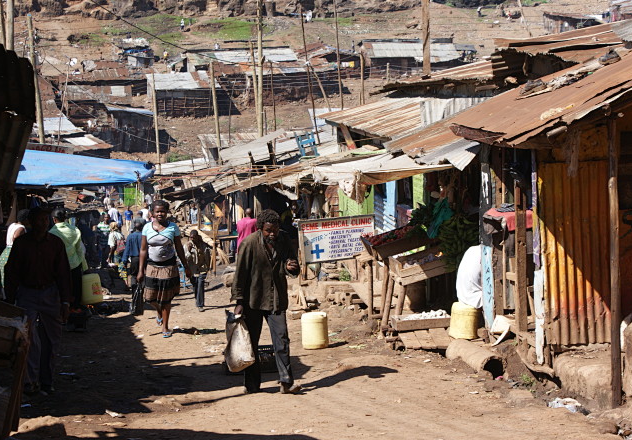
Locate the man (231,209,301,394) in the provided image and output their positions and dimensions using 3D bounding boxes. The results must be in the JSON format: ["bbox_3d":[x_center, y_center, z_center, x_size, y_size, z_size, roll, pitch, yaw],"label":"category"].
[{"bbox_3d":[-0.441,0.725,13.350,0.600,1.630,0.480,-1,1,-18],"label":"man"}]

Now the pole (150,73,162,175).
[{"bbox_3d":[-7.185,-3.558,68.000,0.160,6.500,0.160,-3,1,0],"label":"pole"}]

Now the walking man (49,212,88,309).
[{"bbox_3d":[-3.514,0.660,21.300,0.520,1.650,0.420,-1,1,-20],"label":"walking man"}]

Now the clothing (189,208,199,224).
[{"bbox_3d":[-4.617,-0.133,57.000,0.420,0.650,0.270,-2,3,-3],"label":"clothing"}]

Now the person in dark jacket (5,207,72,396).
[{"bbox_3d":[-2.608,0.766,14.100,0.620,1.750,0.380,-2,3,-11],"label":"person in dark jacket"}]

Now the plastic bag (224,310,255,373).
[{"bbox_3d":[-0.671,1.065,13.150,0.270,0.530,0.200,0,1,11],"label":"plastic bag"}]

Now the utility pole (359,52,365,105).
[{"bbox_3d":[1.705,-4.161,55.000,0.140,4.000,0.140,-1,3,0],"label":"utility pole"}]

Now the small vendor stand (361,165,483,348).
[{"bbox_3d":[1.270,0.423,18.400,1.250,2.120,1.900,-1,1,-14],"label":"small vendor stand"}]

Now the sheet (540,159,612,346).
[{"bbox_3d":[2.188,0.275,12.700,0.600,1.560,0.050,-3,3,0],"label":"sheet"}]

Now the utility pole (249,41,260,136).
[{"bbox_3d":[-2.652,-4.284,68.000,0.160,7.600,0.160,-3,1,0],"label":"utility pole"}]

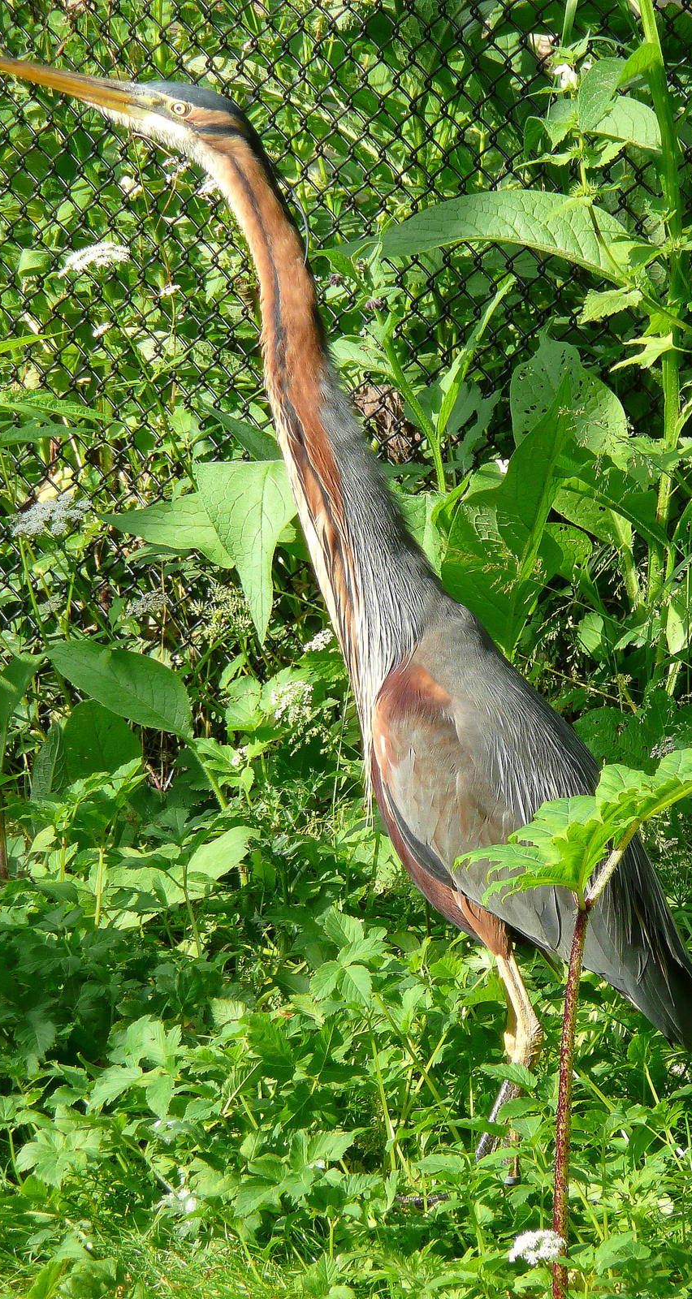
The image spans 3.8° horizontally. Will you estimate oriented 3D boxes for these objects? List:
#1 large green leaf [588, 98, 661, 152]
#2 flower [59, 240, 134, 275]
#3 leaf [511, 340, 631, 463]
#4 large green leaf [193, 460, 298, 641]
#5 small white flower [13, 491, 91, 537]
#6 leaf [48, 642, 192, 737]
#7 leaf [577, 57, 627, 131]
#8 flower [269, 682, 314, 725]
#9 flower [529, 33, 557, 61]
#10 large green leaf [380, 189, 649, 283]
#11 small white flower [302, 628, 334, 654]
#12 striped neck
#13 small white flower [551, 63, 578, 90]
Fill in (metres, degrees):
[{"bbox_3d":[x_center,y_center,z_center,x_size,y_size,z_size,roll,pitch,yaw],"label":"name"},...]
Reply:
[{"bbox_3d":[0.235,-0.442,8.850,0.060,0.047,0.035,-1,8,0],"label":"large green leaf"},{"bbox_3d":[-0.236,-0.371,9.950,0.067,0.027,0.062,-13,12,0],"label":"flower"},{"bbox_3d":[0.198,-0.218,9.300,0.106,0.120,0.032,-2,6,6],"label":"leaf"},{"bbox_3d":[-0.082,-0.080,8.600,0.088,0.150,0.050,-1,8,0],"label":"large green leaf"},{"bbox_3d":[-0.280,-0.127,9.950,0.075,0.022,0.066,-8,24,0],"label":"small white flower"},{"bbox_3d":[-0.199,0.031,9.450,0.153,0.060,0.032,30,-20,6],"label":"leaf"},{"bbox_3d":[0.213,-0.462,8.750,0.044,0.063,0.035,-1,8,0],"label":"leaf"},{"bbox_3d":[-0.049,0.047,9.450,0.041,0.027,0.038,3,30,0],"label":"flower"},{"bbox_3d":[0.178,-0.545,9.500,0.025,0.026,0.024,-1,8,0],"label":"flower"},{"bbox_3d":[0.140,-0.344,8.750,0.228,0.080,0.090,-1,8,0],"label":"large green leaf"},{"bbox_3d":[-0.025,-0.008,9.600,0.032,0.019,0.029,-18,18,0],"label":"small white flower"},{"bbox_3d":[-0.010,-0.160,7.700,0.083,0.446,0.075,-17,8,2],"label":"striped neck"},{"bbox_3d":[0.195,-0.510,9.350,0.022,0.025,0.021,-8,10,-36],"label":"small white flower"}]

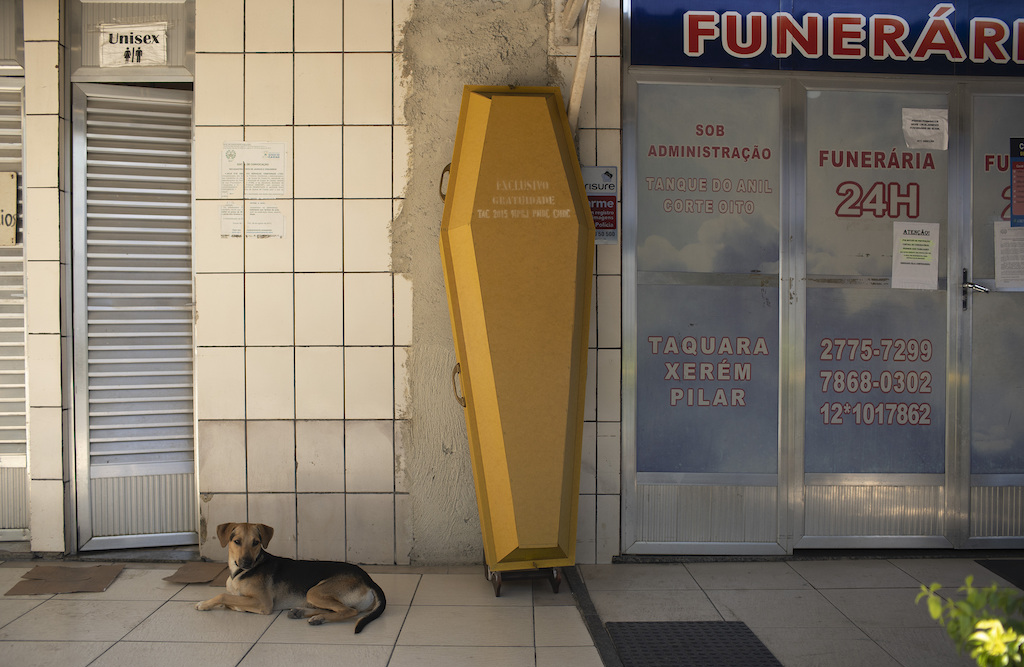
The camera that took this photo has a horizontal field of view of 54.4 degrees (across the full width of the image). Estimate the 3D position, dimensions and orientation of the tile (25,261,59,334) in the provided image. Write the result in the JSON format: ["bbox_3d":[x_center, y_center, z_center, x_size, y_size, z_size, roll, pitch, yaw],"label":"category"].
[{"bbox_3d":[-2.001,-0.154,4.263,0.134,0.309,0.010,0,1,-1],"label":"tile"}]

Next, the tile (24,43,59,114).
[{"bbox_3d":[-2.005,-1.089,4.251,0.143,0.308,0.010,0,1,-1],"label":"tile"}]

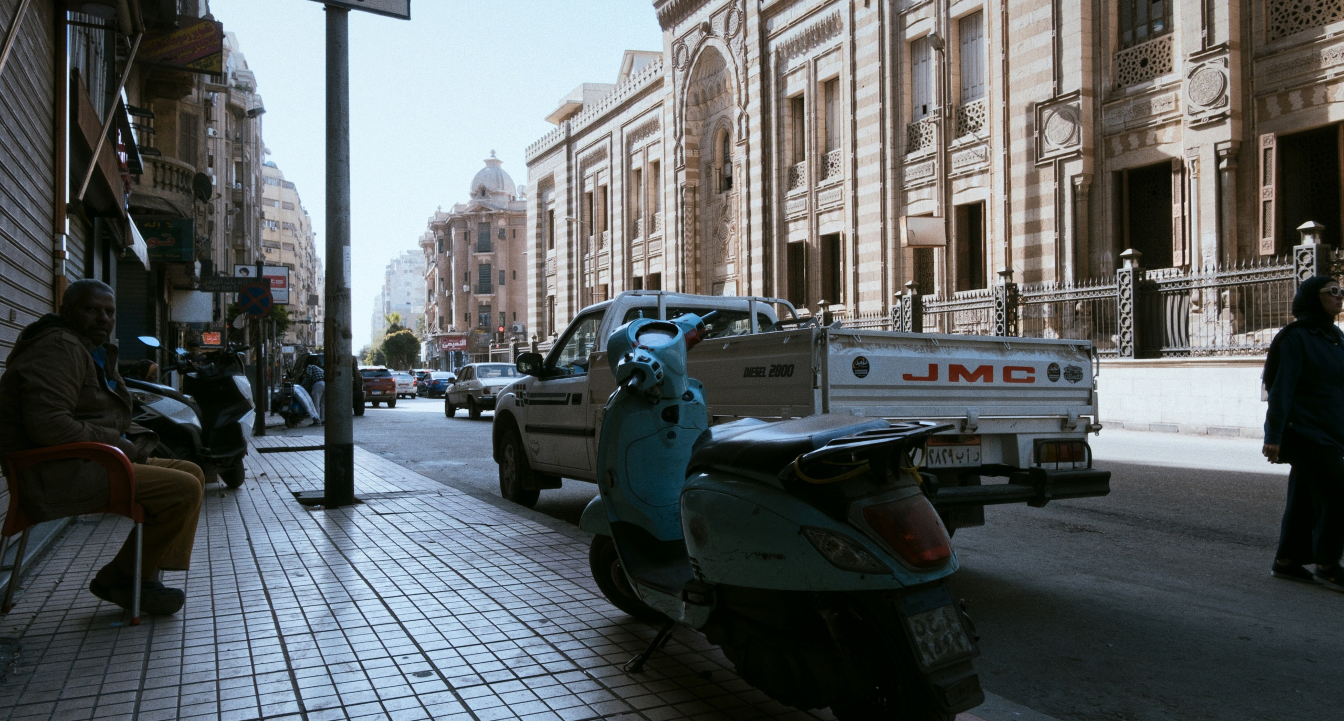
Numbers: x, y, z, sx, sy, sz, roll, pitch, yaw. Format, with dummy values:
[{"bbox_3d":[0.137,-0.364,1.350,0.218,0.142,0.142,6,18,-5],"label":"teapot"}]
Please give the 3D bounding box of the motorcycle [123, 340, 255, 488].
[{"bbox_3d":[-3.886,0.423,6.913,0.750,1.280,1.980,-1,-1,14],"label":"motorcycle"}]

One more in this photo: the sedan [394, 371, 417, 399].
[{"bbox_3d":[-15.186,1.401,49.476,1.700,1.460,4.300,0,-1,-27],"label":"sedan"}]

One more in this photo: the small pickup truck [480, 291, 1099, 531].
[{"bbox_3d":[0.242,0.349,6.184,1.720,1.690,5.000,0,-1,-29],"label":"small pickup truck"}]

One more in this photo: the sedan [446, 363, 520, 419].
[{"bbox_3d":[-4.957,0.826,24.686,1.680,1.460,4.450,0,-1,-26],"label":"sedan"}]

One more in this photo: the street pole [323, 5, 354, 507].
[{"bbox_3d":[-2.407,-0.768,6.473,0.200,3.620,0.200,0,-1,-28],"label":"street pole"}]

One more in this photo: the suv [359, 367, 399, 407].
[{"bbox_3d":[-12.565,1.059,36.982,1.830,1.670,4.450,0,-1,-27],"label":"suv"}]

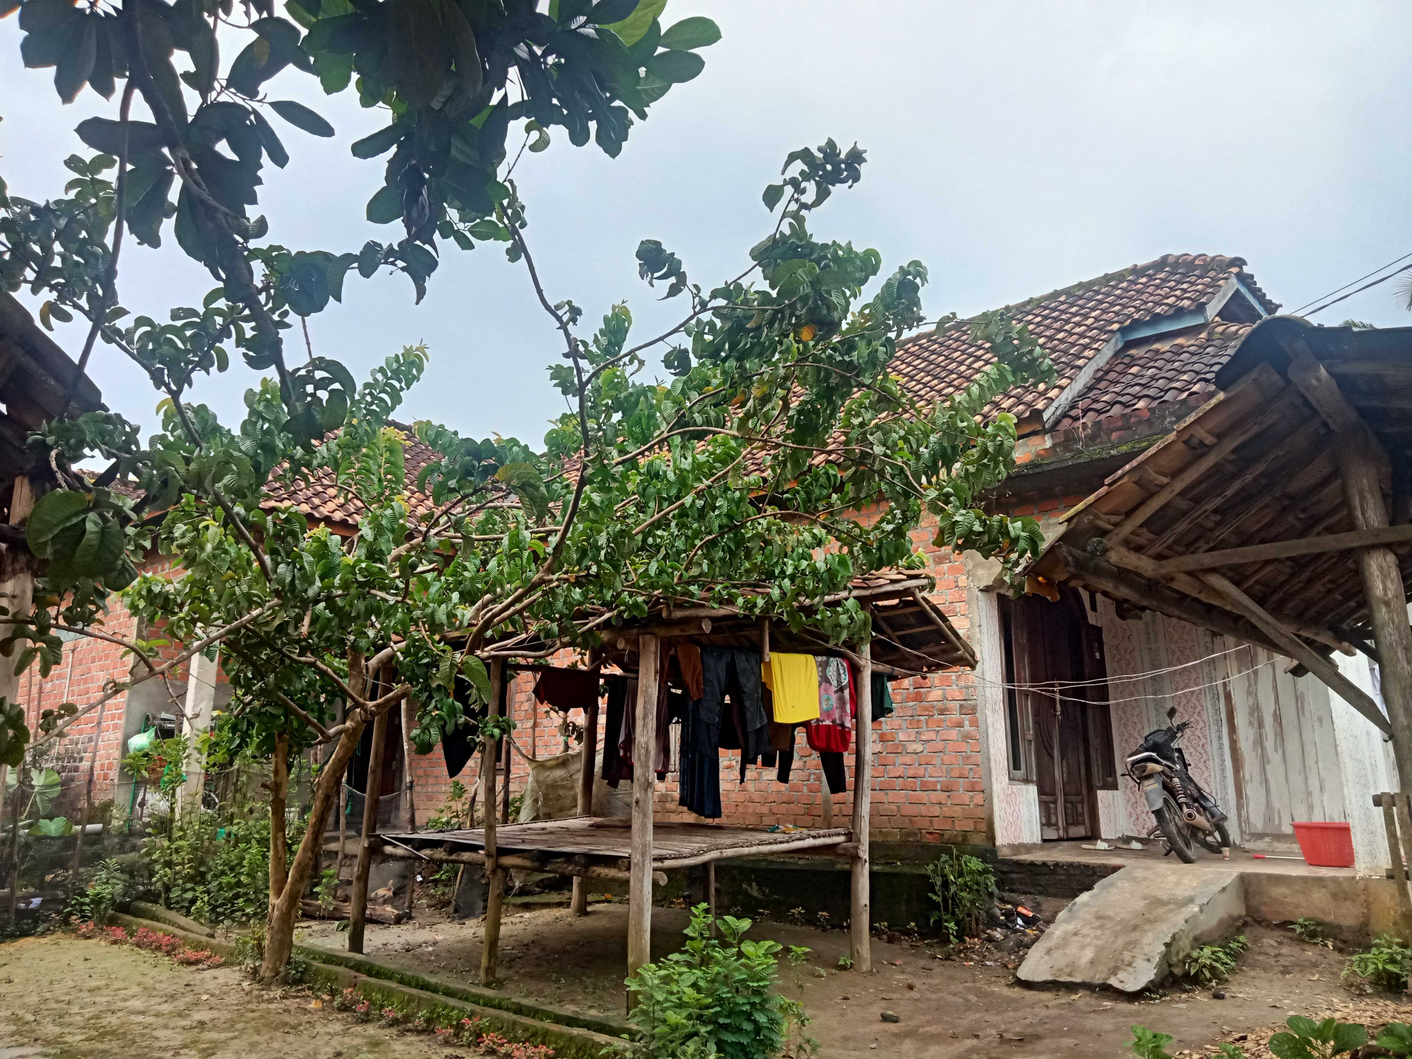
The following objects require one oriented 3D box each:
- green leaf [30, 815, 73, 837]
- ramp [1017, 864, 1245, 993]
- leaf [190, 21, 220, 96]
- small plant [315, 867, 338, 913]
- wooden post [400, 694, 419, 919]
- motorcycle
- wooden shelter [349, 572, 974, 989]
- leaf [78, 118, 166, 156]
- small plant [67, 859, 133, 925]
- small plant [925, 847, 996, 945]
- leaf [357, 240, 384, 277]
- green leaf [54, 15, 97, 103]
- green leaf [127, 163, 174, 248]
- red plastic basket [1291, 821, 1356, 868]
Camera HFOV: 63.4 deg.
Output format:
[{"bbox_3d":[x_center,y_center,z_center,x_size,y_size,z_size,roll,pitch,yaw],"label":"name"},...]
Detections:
[{"bbox_3d":[-5.941,2.698,10.364,0.380,0.200,0.280,7,-14,-28],"label":"green leaf"},{"bbox_3d":[2.660,2.449,7.143,1.530,0.570,0.830,11,-17,-42],"label":"ramp"},{"bbox_3d":[-0.988,-0.927,2.250,0.060,0.170,0.045,6,-14,-26],"label":"leaf"},{"bbox_3d":[-3.588,3.416,10.800,0.220,0.420,0.220,4,-13,-17],"label":"small plant"},{"bbox_3d":[-2.255,2.117,8.648,0.085,1.720,0.085,2,-14,-25],"label":"wooden post"},{"bbox_3d":[3.640,1.989,8.806,0.720,1.080,1.900,-18,-19,27],"label":"motorcycle"},{"bbox_3d":[-0.635,1.893,8.810,4.523,2.803,2.871,-12,-17,43],"label":"wooden shelter"},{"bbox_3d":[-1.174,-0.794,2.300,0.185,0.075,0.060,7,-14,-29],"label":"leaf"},{"bbox_3d":[-4.674,2.802,8.806,0.470,0.470,0.420,6,-14,-26],"label":"small plant"},{"bbox_3d":[1.872,2.688,8.370,0.510,0.650,0.430,-3,-13,12],"label":"small plant"},{"bbox_3d":[-1.057,-0.855,3.600,0.080,0.105,0.050,4,-13,-17],"label":"leaf"},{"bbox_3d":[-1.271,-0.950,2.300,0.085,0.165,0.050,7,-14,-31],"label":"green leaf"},{"bbox_3d":[-1.167,-0.680,2.400,0.100,0.160,0.050,6,-14,-27],"label":"green leaf"},{"bbox_3d":[4.880,2.434,8.837,0.500,0.320,0.420,-12,-17,43],"label":"red plastic basket"}]

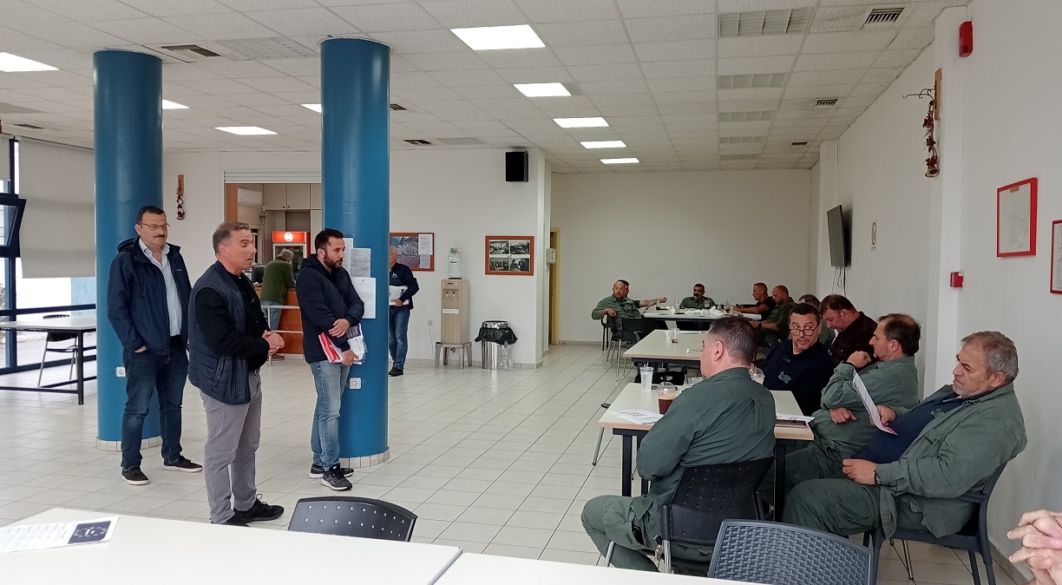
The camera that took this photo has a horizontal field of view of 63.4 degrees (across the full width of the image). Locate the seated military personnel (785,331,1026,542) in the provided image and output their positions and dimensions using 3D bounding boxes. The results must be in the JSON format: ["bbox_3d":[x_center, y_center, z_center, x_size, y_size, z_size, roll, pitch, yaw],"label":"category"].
[{"bbox_3d":[1.420,0.760,3.470,0.960,1.200,0.620,1,2,10],"label":"seated military personnel"}]

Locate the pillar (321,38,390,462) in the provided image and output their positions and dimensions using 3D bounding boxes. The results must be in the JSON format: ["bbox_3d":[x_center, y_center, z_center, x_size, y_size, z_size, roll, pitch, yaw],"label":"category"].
[{"bbox_3d":[-1.283,-0.284,6.316,0.500,3.046,0.500,1,2,12],"label":"pillar"}]

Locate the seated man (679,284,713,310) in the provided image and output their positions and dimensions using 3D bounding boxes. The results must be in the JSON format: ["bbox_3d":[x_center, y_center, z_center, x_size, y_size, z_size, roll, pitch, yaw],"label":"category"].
[{"bbox_3d":[2.530,0.460,13.100,0.560,1.220,0.750,1,2,12],"label":"seated man"}]

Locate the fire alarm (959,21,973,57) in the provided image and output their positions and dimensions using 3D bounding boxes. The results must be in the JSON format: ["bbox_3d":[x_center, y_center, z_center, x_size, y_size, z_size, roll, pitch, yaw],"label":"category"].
[{"bbox_3d":[2.561,-1.478,5.066,0.055,0.195,0.095,1,2,12],"label":"fire alarm"}]

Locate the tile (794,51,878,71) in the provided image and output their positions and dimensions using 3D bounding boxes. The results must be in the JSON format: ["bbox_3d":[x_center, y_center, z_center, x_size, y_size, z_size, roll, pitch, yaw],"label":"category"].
[{"bbox_3d":[2.379,-1.800,6.696,0.595,0.022,0.595,1,2,12],"label":"tile"}]

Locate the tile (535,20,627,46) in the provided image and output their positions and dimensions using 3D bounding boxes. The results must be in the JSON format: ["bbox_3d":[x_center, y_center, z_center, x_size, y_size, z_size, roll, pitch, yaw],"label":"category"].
[{"bbox_3d":[0.366,-1.794,5.927,0.600,0.020,0.600,1,2,12],"label":"tile"}]

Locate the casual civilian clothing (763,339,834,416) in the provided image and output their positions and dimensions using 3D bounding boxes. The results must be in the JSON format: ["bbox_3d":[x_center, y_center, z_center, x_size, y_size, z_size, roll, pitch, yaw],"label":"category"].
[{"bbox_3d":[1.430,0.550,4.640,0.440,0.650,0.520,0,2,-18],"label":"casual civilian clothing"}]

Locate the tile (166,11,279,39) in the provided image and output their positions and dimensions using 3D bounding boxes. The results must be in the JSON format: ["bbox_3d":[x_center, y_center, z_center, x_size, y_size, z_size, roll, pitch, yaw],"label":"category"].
[{"bbox_3d":[-2.119,-1.835,5.941,0.600,0.025,0.600,1,2,12],"label":"tile"}]

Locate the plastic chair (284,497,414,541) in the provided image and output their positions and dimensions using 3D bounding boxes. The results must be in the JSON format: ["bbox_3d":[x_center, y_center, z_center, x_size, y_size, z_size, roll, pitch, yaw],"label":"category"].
[{"bbox_3d":[-0.555,0.985,2.130,0.470,0.800,0.530,1,2,21],"label":"plastic chair"}]

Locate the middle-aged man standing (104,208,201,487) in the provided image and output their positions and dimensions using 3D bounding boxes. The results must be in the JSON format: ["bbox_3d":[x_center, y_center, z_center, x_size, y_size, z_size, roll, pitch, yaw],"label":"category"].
[{"bbox_3d":[-2.575,0.331,5.838,0.420,1.830,0.580,2,2,40],"label":"middle-aged man standing"}]

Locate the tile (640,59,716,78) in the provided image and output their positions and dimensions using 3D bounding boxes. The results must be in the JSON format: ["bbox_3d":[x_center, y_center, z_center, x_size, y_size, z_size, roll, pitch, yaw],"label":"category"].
[{"bbox_3d":[1.232,-1.844,7.083,0.600,0.025,0.600,1,2,12],"label":"tile"}]

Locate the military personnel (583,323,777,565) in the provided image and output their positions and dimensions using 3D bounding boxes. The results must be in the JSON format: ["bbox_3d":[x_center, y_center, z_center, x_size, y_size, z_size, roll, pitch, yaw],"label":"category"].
[{"bbox_3d":[0.560,0.722,3.220,0.570,1.280,0.700,-1,3,-37],"label":"military personnel"}]

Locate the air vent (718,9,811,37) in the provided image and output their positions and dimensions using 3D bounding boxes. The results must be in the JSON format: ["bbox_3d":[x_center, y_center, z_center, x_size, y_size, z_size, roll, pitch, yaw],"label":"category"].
[{"bbox_3d":[1.538,-1.783,5.668,0.600,0.030,0.600,1,2,12],"label":"air vent"}]

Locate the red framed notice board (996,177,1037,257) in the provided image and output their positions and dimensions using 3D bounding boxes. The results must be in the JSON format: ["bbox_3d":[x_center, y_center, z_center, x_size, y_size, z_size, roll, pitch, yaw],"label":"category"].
[{"bbox_3d":[2.405,-0.357,4.263,0.025,0.360,0.520,1,2,12],"label":"red framed notice board"}]

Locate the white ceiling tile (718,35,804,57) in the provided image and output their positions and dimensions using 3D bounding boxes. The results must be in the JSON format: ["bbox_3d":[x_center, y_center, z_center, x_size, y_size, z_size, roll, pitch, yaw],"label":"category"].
[{"bbox_3d":[1.665,-1.790,6.239,0.595,0.022,0.595,1,2,12],"label":"white ceiling tile"}]

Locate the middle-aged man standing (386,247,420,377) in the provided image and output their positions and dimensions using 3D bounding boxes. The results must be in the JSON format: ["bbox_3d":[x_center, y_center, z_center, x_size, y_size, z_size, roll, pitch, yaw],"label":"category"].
[{"bbox_3d":[-1.828,0.213,11.453,0.540,1.740,0.400,1,2,30],"label":"middle-aged man standing"}]

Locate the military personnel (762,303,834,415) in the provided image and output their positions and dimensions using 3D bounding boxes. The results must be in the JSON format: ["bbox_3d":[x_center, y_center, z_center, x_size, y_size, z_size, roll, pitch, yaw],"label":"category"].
[{"bbox_3d":[1.308,0.689,4.598,0.750,1.250,0.580,0,2,-22],"label":"military personnel"}]

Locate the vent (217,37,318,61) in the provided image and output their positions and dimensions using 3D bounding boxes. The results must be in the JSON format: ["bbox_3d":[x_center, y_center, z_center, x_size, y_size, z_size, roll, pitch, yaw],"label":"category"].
[{"bbox_3d":[-1.977,-1.832,6.444,0.600,0.030,0.600,1,2,12],"label":"vent"}]

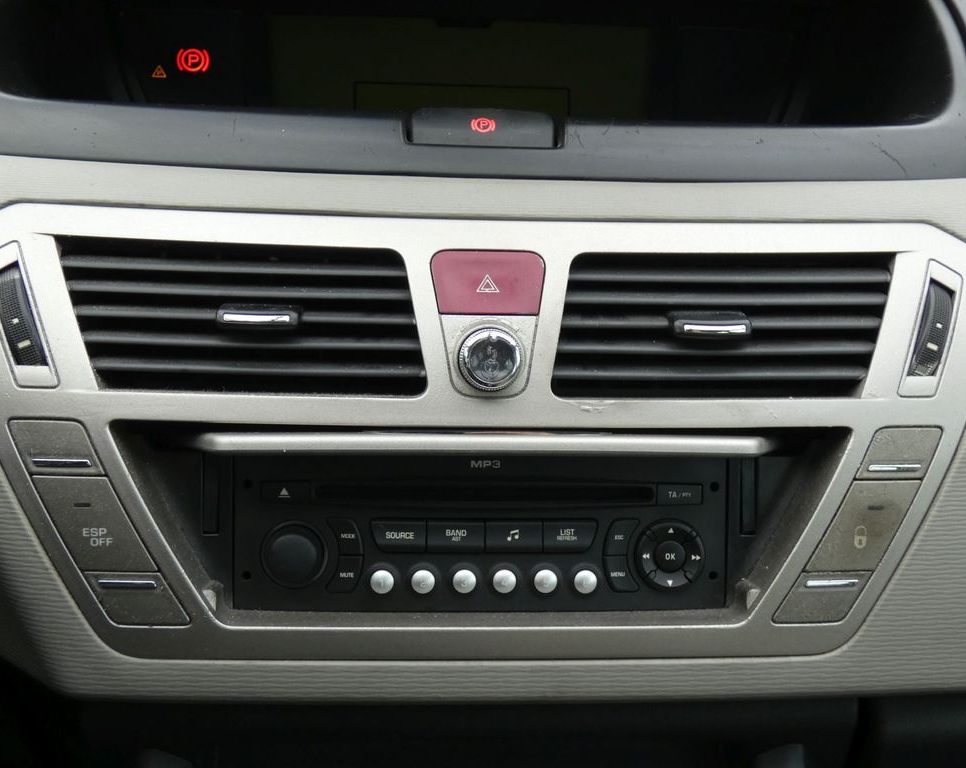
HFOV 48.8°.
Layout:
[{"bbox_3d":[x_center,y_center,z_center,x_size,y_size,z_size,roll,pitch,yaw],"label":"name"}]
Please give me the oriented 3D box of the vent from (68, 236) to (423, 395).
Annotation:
[{"bbox_3d":[-0.085,-0.023,0.383,0.128,0.053,0.025,1,-2,-4],"label":"vent"}]

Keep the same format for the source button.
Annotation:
[{"bbox_3d":[-0.032,0.057,0.399,0.020,0.011,0.006,1,1,-4],"label":"source button"}]

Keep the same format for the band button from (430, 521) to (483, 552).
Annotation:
[{"bbox_3d":[-0.010,0.057,0.400,0.021,0.011,0.006,1,1,-4],"label":"band button"}]

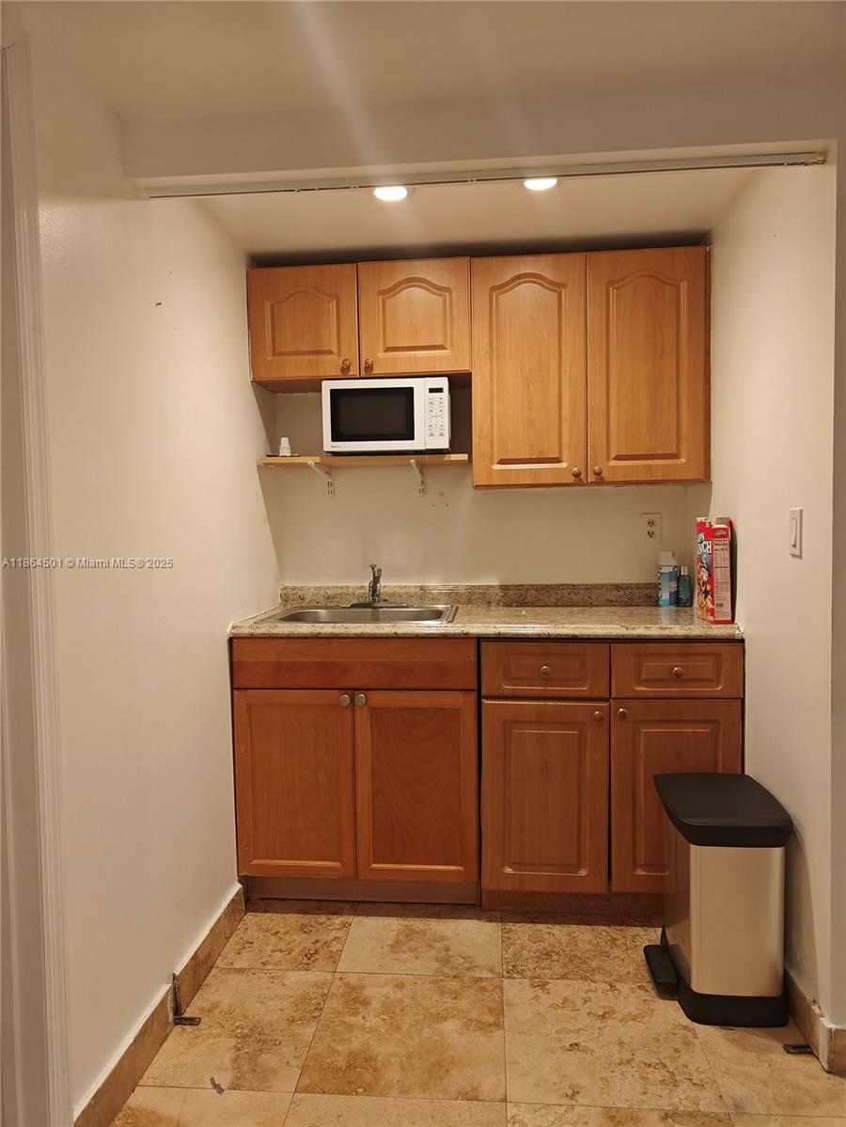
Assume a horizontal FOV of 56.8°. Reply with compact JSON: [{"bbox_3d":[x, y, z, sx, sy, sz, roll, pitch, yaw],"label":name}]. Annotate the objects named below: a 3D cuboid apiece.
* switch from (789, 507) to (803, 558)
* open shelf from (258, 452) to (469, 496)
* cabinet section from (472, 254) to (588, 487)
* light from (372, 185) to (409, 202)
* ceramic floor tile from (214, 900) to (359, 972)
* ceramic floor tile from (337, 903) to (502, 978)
[{"bbox_3d":[0.911,-0.076,1.918,0.008,0.116,0.072,0,2,5],"label":"switch"},{"bbox_3d":[-0.201,-0.315,2.836,0.737,0.132,0.267,0,3,5],"label":"open shelf"},{"bbox_3d":[0.368,-0.651,2.761,0.381,0.757,0.305,0,3,5],"label":"cabinet section"},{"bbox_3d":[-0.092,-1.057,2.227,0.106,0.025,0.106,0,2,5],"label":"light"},{"bbox_3d":[-0.398,1.119,2.368,0.352,0.012,0.422,0,2,5],"label":"ceramic floor tile"},{"bbox_3d":[0.006,1.123,2.369,0.458,0.012,0.451,0,3,5],"label":"ceramic floor tile"}]

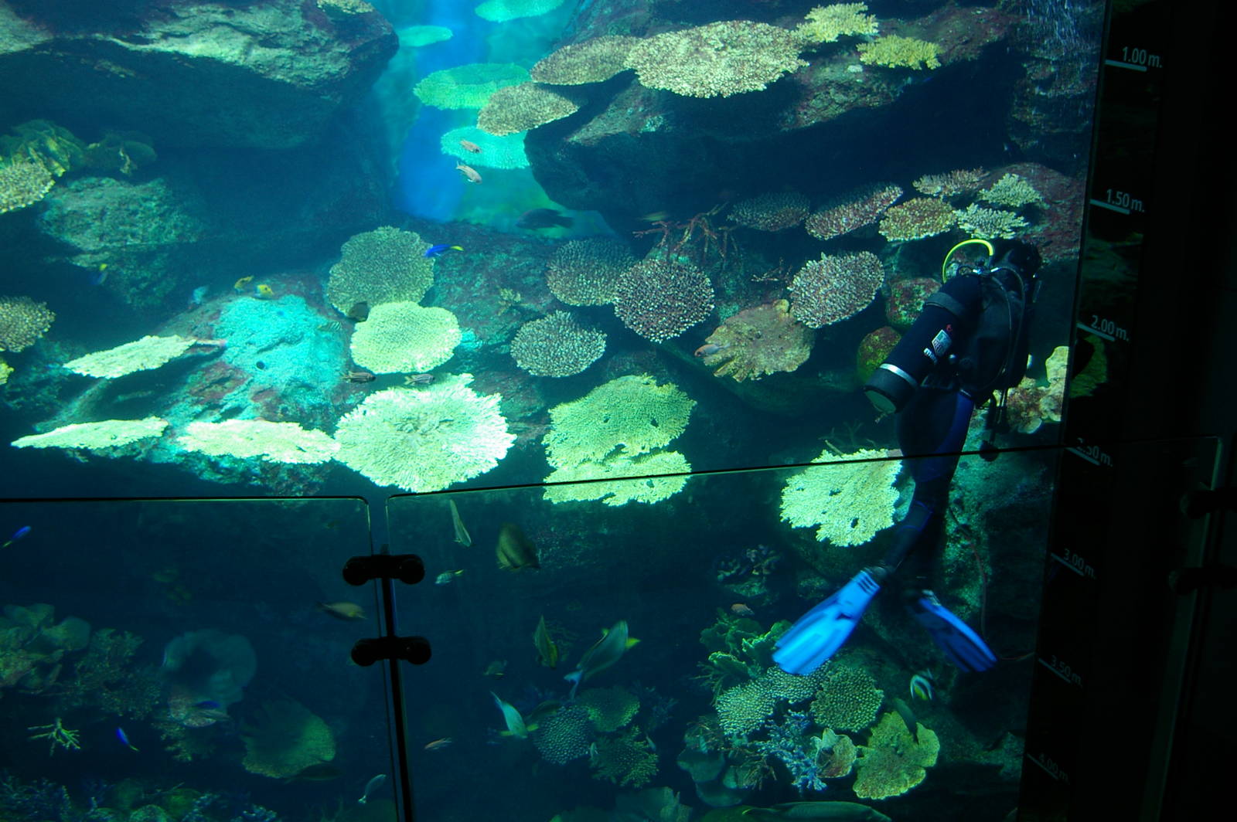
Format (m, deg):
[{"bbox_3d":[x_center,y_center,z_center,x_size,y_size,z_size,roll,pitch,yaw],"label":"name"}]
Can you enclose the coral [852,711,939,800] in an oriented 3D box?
[{"bbox_3d":[1.409,1.747,6.800,0.410,0.330,0.280,-3,22,-5],"label":"coral"}]

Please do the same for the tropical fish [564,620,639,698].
[{"bbox_3d":[-0.070,1.164,6.300,0.120,0.160,0.430,13,41,32],"label":"tropical fish"}]

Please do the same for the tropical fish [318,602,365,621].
[{"bbox_3d":[-1.216,0.881,5.900,0.210,0.085,0.050,13,23,1],"label":"tropical fish"}]

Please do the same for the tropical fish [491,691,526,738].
[{"bbox_3d":[-0.524,1.450,6.400,0.095,0.120,0.300,-14,34,-28],"label":"tropical fish"}]

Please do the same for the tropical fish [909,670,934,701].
[{"bbox_3d":[1.403,1.271,6.200,0.050,0.120,0.140,-14,31,-29],"label":"tropical fish"}]

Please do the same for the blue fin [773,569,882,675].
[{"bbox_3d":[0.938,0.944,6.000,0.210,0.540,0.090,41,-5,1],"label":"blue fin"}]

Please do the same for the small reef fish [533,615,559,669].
[{"bbox_3d":[-0.346,1.104,6.400,0.085,0.130,0.300,-6,33,-11],"label":"small reef fish"}]

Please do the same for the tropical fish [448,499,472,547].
[{"bbox_3d":[-0.708,0.502,6.000,0.060,0.100,0.220,-9,64,-18],"label":"tropical fish"}]

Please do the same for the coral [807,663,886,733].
[{"bbox_3d":[1.105,1.389,6.500,0.340,0.170,0.310,-1,52,0],"label":"coral"}]

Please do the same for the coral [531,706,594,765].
[{"bbox_3d":[-0.287,1.644,6.800,0.310,0.150,0.290,-1,57,0],"label":"coral"}]

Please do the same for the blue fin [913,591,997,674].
[{"bbox_3d":[1.501,0.987,6.000,0.200,0.520,0.100,-12,42,48],"label":"blue fin"}]

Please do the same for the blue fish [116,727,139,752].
[{"bbox_3d":[-2.418,1.619,6.600,0.045,0.075,0.165,-18,41,-34],"label":"blue fish"}]

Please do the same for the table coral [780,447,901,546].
[{"bbox_3d":[1.098,0.424,6.600,0.550,0.170,0.480,-1,51,0],"label":"table coral"}]

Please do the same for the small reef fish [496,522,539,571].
[{"bbox_3d":[-0.457,0.611,6.000,0.080,0.160,0.210,-18,68,-35],"label":"small reef fish"}]

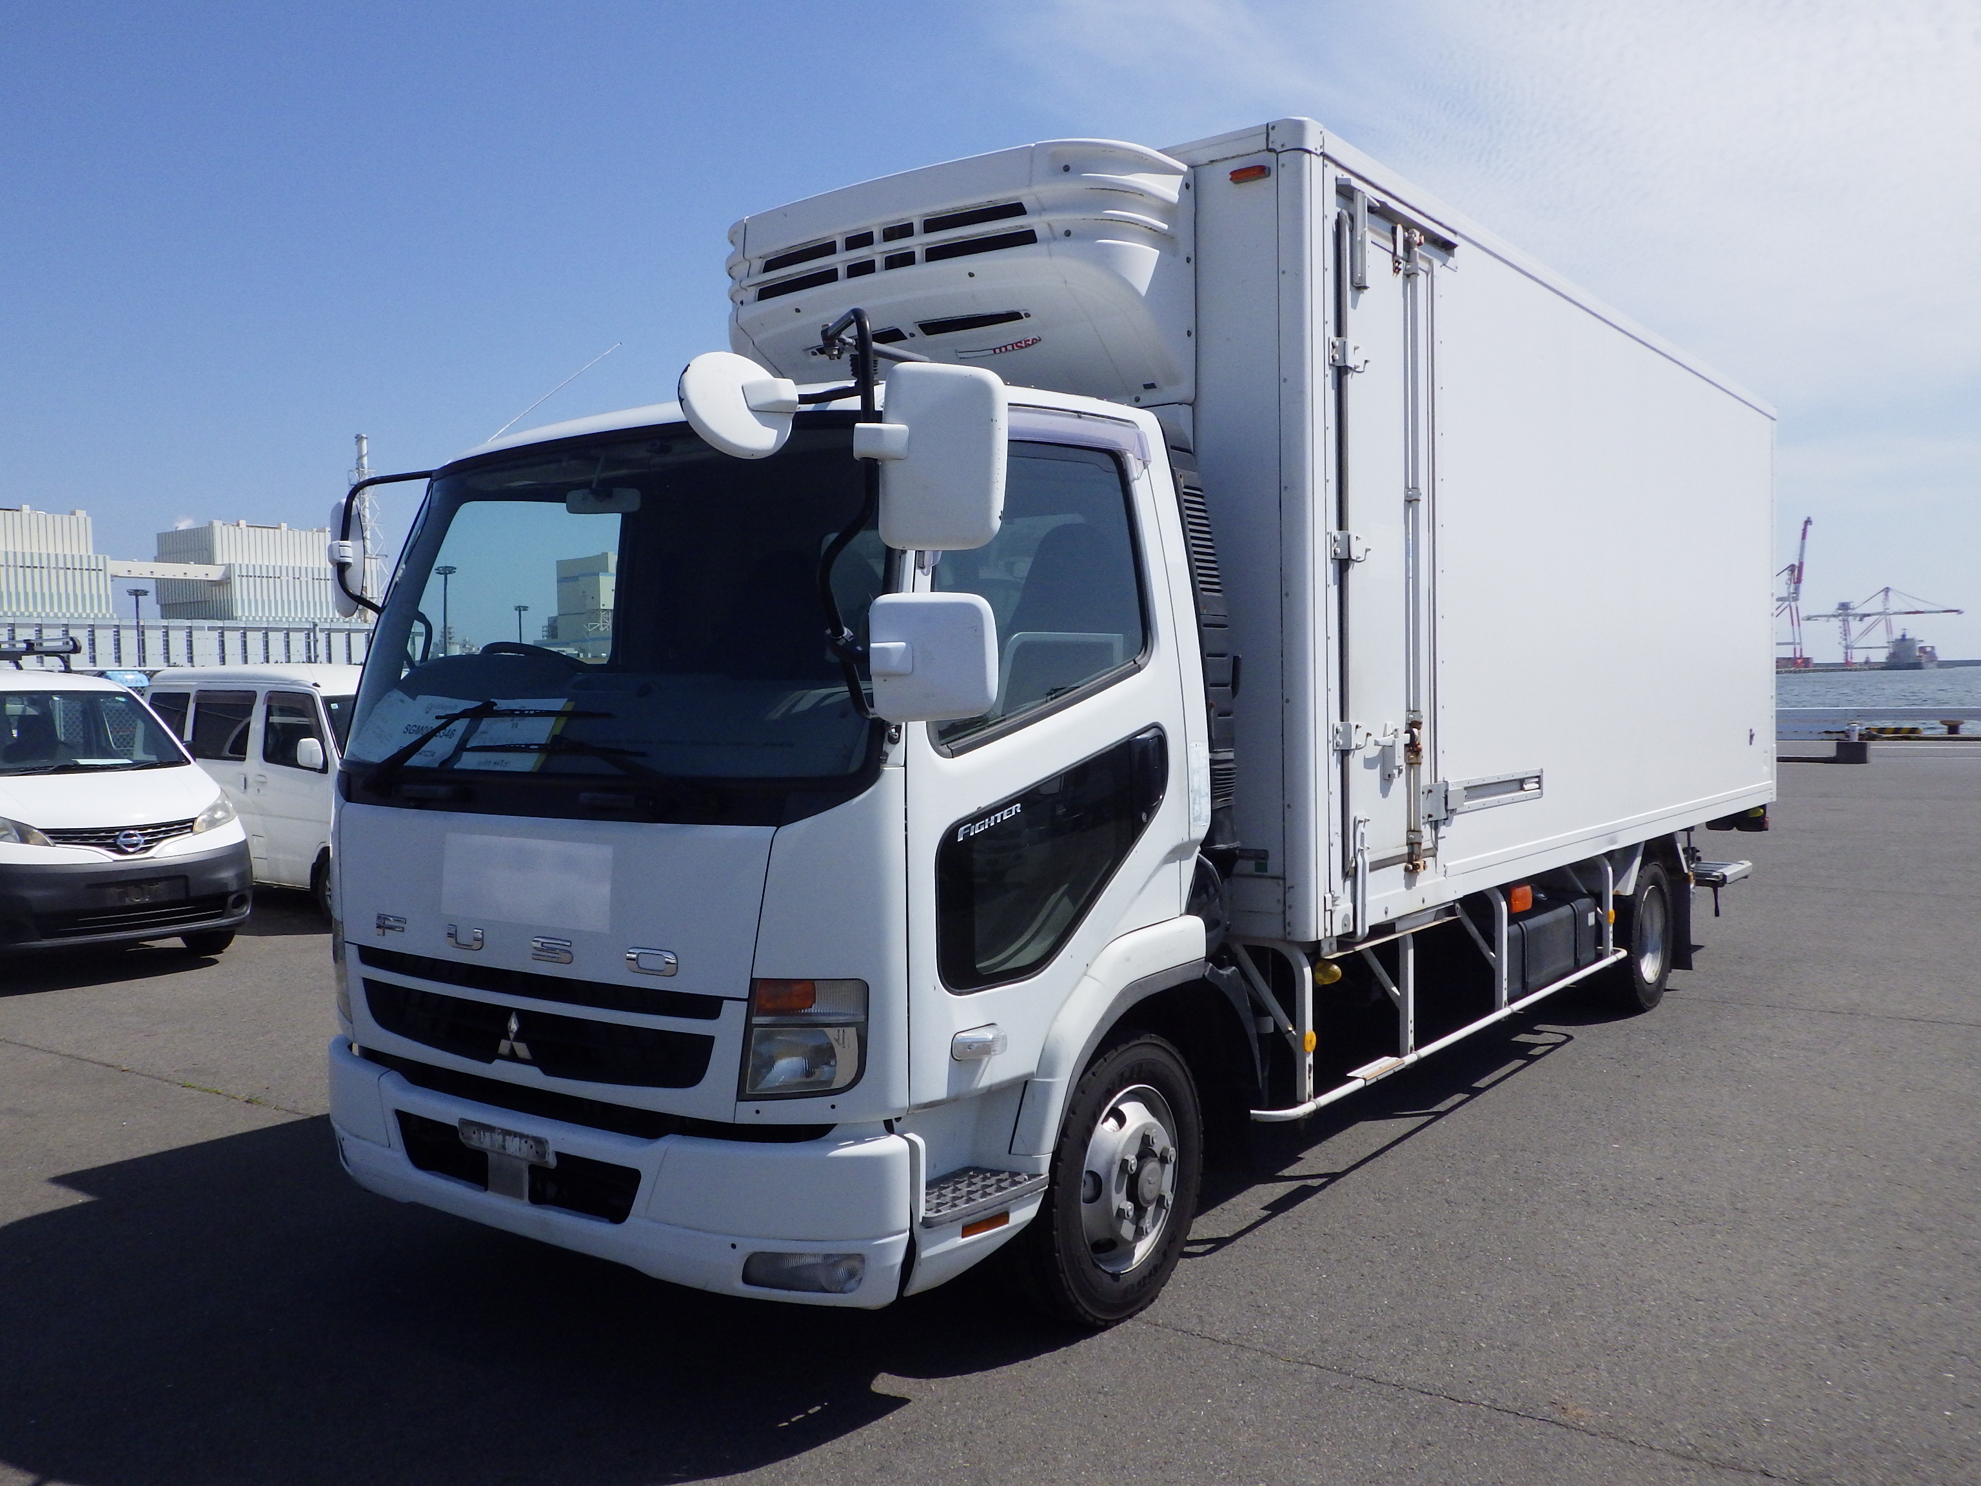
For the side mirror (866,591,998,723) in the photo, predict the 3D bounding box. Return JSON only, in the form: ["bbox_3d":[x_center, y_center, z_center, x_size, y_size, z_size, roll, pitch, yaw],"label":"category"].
[{"bbox_3d":[-0.121,-0.177,3.330,0.262,0.270,0.100,0,3,14],"label":"side mirror"}]

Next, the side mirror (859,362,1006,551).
[{"bbox_3d":[-0.115,-0.599,3.360,0.280,0.395,0.110,3,-1,9],"label":"side mirror"}]

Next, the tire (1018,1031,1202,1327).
[{"bbox_3d":[0.299,1.127,4.204,0.210,0.735,0.735,1,2,37],"label":"tire"}]

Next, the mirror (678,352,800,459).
[{"bbox_3d":[-0.559,-0.750,3.560,0.270,0.270,0.100,-2,-21,-36],"label":"mirror"}]

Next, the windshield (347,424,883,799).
[{"bbox_3d":[-1.012,-0.337,4.094,2.040,0.930,0.220,1,-14,37],"label":"windshield"}]

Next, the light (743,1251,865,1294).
[{"bbox_3d":[-0.399,1.145,3.499,0.285,0.085,0.080,0,2,15],"label":"light"}]

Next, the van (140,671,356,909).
[{"bbox_3d":[-5.434,0.327,13.173,3.400,1.890,1.475,1,3,38],"label":"van"}]

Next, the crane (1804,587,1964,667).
[{"bbox_3d":[616.000,-80.404,1110.000,95.000,55.000,25.000,1,3,37],"label":"crane"}]

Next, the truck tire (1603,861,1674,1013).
[{"bbox_3d":[3.248,0.955,8.111,0.210,0.735,0.735,1,2,37],"label":"truck tire"}]

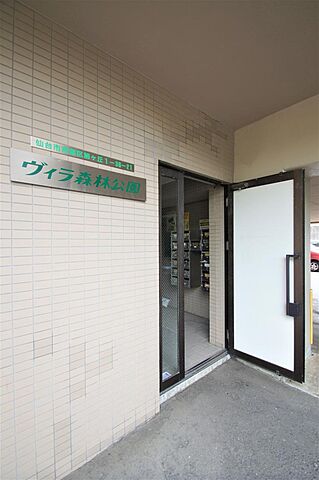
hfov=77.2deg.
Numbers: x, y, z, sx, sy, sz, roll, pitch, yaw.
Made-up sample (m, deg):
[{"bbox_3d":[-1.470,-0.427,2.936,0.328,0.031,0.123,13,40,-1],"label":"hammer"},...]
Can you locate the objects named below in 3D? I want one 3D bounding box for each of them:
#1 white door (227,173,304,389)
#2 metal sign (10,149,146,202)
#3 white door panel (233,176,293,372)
[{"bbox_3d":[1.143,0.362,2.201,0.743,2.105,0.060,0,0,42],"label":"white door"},{"bbox_3d":[-0.477,-0.417,1.382,0.900,0.185,0.025,0,0,-38],"label":"metal sign"},{"bbox_3d":[1.134,0.361,2.210,0.619,1.931,0.025,0,0,42],"label":"white door panel"}]

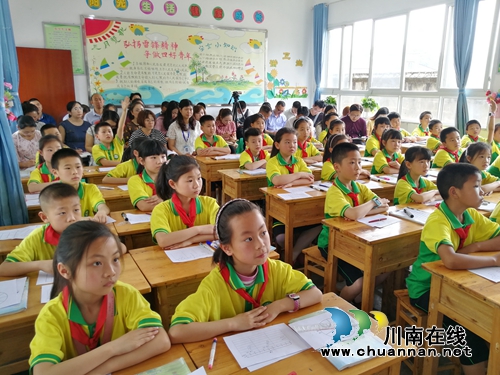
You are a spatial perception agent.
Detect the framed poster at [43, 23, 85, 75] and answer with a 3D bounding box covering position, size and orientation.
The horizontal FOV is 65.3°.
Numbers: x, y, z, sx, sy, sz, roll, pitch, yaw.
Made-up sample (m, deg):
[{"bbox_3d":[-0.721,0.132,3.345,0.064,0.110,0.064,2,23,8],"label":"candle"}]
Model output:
[{"bbox_3d":[-2.785,-2.080,5.878,0.520,0.710,0.030,-8,16,-28],"label":"framed poster"}]

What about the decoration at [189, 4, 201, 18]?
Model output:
[{"bbox_3d":[-0.941,-3.018,6.683,0.225,0.225,0.020,-8,16,-28],"label":"decoration"}]

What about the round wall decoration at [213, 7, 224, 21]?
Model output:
[{"bbox_3d":[-0.546,-3.056,6.866,0.226,0.228,0.020,-7,15,-26],"label":"round wall decoration"}]

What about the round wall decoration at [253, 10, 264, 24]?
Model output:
[{"bbox_3d":[0.189,-3.414,7.822,0.250,0.250,0.020,-8,16,-26],"label":"round wall decoration"}]

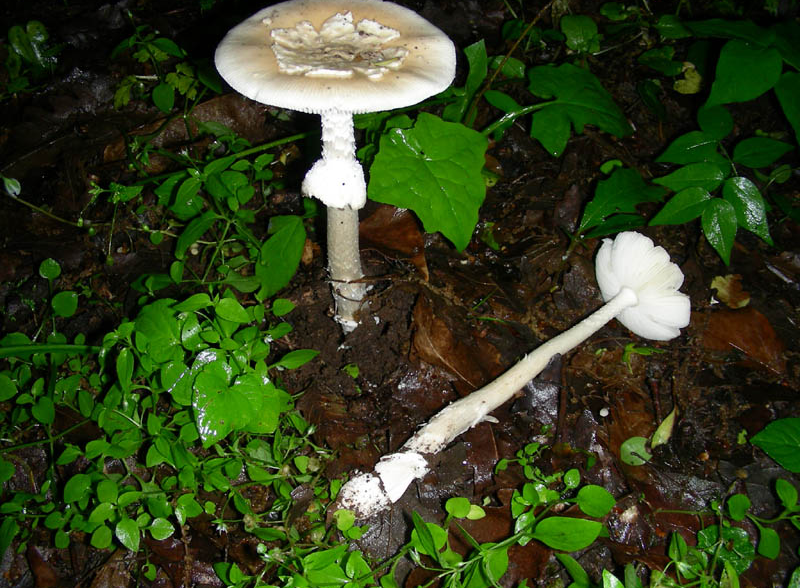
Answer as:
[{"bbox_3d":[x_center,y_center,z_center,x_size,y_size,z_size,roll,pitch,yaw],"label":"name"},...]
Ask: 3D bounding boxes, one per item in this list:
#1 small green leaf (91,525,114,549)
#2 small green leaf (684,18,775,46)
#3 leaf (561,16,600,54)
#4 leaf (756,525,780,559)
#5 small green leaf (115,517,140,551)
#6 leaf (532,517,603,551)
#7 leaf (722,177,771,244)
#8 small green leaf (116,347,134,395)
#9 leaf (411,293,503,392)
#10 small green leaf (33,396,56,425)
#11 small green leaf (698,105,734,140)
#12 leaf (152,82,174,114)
[{"bbox_3d":[-0.140,0.114,0.412,0.010,0.003,0.012,18,54,2],"label":"small green leaf"},{"bbox_3d":[0.234,-0.187,0.627,0.060,0.009,0.047,10,41,11],"label":"small green leaf"},{"bbox_3d":[0.168,-0.241,0.817,0.036,0.005,0.040,-7,69,4],"label":"leaf"},{"bbox_3d":[0.172,0.116,0.409,0.010,0.003,0.015,-7,52,6],"label":"leaf"},{"bbox_3d":[-0.127,0.113,0.410,0.011,0.004,0.017,-21,62,-22],"label":"small green leaf"},{"bbox_3d":[0.068,0.096,0.353,0.029,0.004,0.014,-6,50,-5],"label":"leaf"},{"bbox_3d":[0.225,-0.054,0.570,0.025,0.007,0.053,-20,63,3],"label":"leaf"},{"bbox_3d":[-0.145,0.041,0.465,0.009,0.004,0.026,-3,65,-13],"label":"small green leaf"},{"bbox_3d":[0.035,0.030,0.527,0.045,0.015,0.078,-18,49,-16],"label":"leaf"},{"bbox_3d":[-0.191,0.062,0.470,0.011,0.003,0.015,-17,64,-22],"label":"small green leaf"},{"bbox_3d":[0.234,-0.127,0.649,0.026,0.005,0.030,-5,67,10],"label":"small green leaf"},{"bbox_3d":[-0.188,-0.156,0.699,0.017,0.004,0.028,-14,74,-13],"label":"leaf"}]

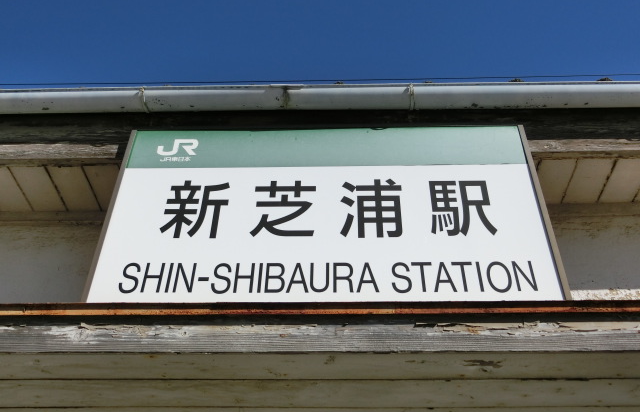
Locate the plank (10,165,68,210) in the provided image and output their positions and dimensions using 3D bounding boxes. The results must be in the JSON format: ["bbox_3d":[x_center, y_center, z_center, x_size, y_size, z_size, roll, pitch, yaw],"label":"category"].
[{"bbox_3d":[-1.327,-0.082,2.979,0.168,0.020,0.326,0,-40,2],"label":"plank"}]

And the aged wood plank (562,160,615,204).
[{"bbox_3d":[1.222,-0.117,2.871,0.168,0.020,0.308,0,-40,2],"label":"aged wood plank"}]

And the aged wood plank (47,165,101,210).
[{"bbox_3d":[-1.157,-0.083,2.974,0.168,0.020,0.326,0,-40,2],"label":"aged wood plank"}]

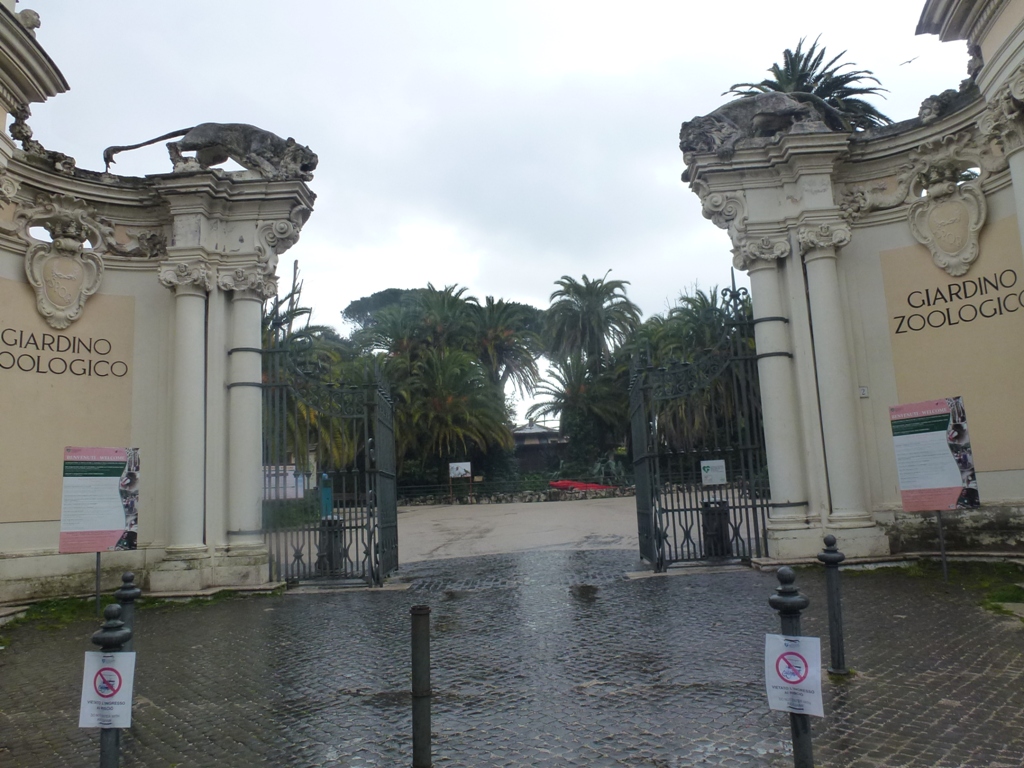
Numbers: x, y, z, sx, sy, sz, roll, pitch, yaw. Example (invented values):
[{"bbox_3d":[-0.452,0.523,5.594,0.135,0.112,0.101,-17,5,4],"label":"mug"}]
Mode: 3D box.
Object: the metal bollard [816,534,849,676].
[{"bbox_3d":[2.585,1.755,5.700,0.220,1.060,0.220,0,-8,0],"label":"metal bollard"}]

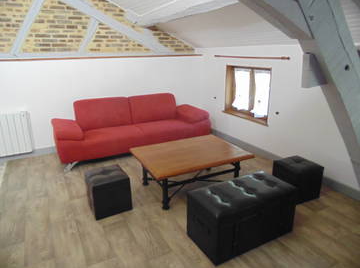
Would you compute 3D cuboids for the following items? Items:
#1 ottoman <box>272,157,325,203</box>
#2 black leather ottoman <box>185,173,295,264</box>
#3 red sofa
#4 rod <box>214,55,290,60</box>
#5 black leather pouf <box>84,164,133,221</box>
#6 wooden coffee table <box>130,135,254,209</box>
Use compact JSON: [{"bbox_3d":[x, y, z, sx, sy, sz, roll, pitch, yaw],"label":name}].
[{"bbox_3d":[1.218,0.473,2.722,0.333,0.341,0.345,-8,18,-22],"label":"ottoman"},{"bbox_3d":[0.507,0.638,2.120,0.785,0.395,0.390,-10,19,-26],"label":"black leather ottoman"},{"bbox_3d":[-0.689,-0.160,4.132,2.385,0.819,0.801,-10,19,-26],"label":"red sofa"},{"bbox_3d":[0.918,-1.062,3.615,0.060,0.040,1.497,-10,19,-26],"label":"rod"},{"bbox_3d":[-0.700,0.560,2.553,0.335,0.341,0.342,-11,19,-29],"label":"black leather pouf"},{"bbox_3d":[0.117,0.403,2.909,1.102,0.410,0.831,-9,18,-26],"label":"wooden coffee table"}]

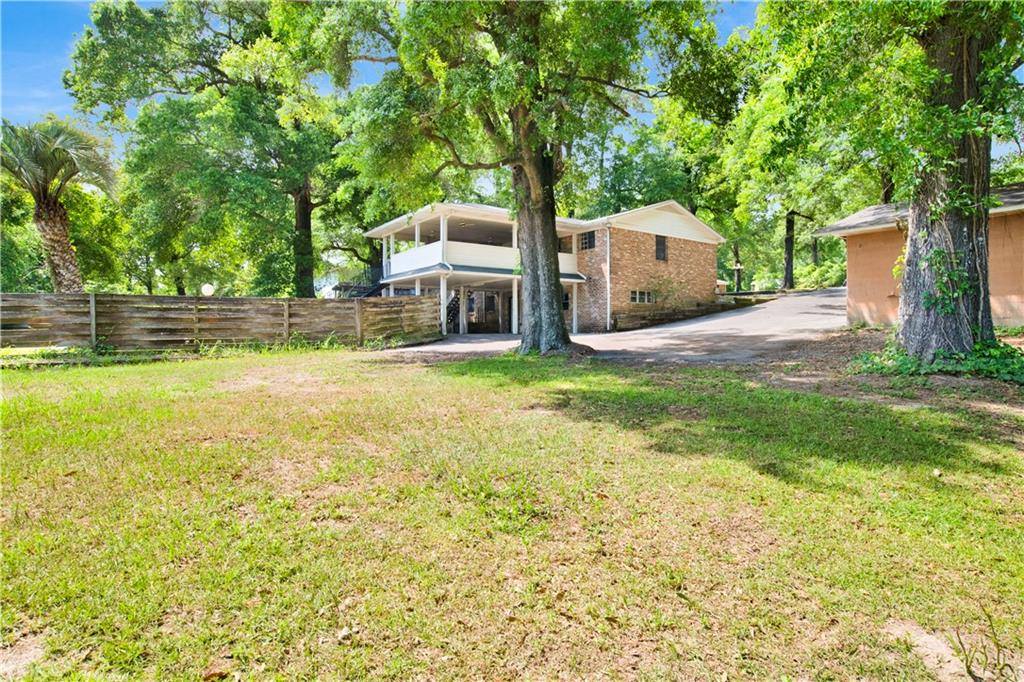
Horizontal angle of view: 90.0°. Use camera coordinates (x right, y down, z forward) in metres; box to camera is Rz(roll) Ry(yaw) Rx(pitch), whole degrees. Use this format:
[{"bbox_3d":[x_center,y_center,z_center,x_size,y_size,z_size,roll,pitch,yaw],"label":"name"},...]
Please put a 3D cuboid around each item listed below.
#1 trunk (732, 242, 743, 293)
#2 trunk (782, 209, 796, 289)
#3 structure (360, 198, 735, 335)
[{"bbox_3d":[19.828,-6.462,44.939,0.720,4.396,0.620,0,2,0],"label":"trunk"},{"bbox_3d":[20.605,-6.774,37.919,0.900,5.828,0.850,0,2,0],"label":"trunk"},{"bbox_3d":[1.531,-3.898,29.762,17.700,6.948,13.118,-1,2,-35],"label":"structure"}]

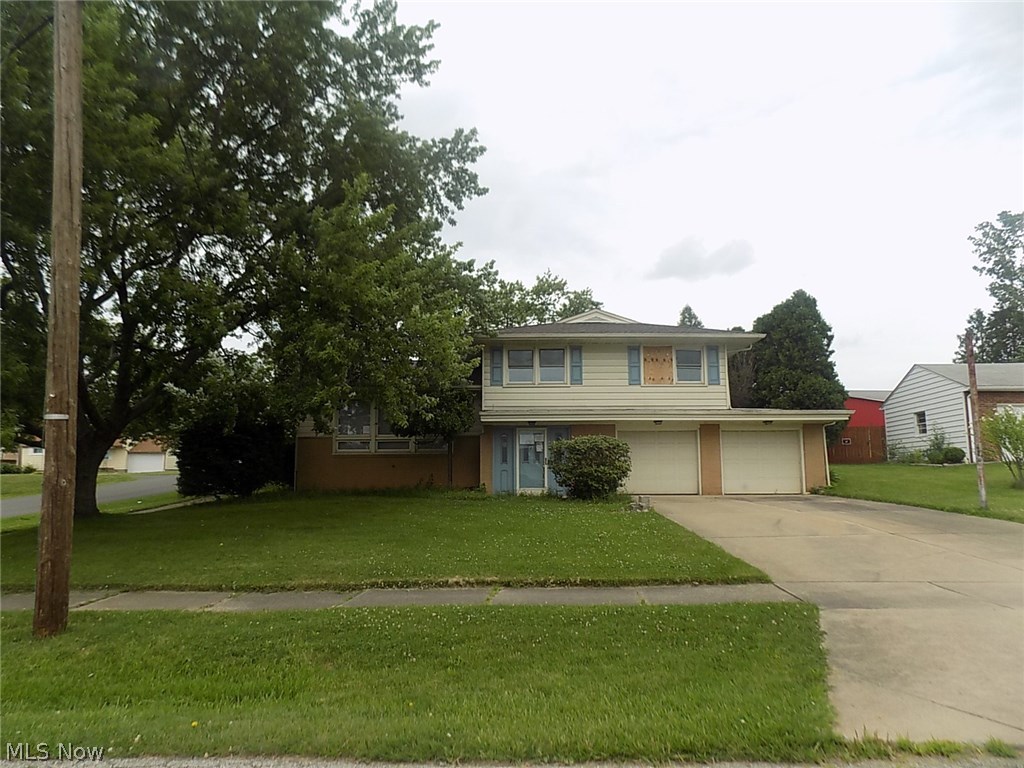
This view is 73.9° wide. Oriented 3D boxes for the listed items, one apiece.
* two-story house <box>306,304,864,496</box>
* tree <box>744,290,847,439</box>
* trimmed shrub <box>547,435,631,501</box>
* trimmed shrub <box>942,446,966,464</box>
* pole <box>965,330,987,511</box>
[{"bbox_3d":[1.654,0.806,27.025,19.000,6.900,9.500,0,-8,1],"label":"two-story house"},{"bbox_3d":[14.013,-0.271,33.513,4.900,8.800,4.800,0,-7,0],"label":"tree"},{"bbox_3d":[2.388,2.591,21.242,2.500,1.950,2.350,0,-7,0],"label":"trimmed shrub"},{"bbox_3d":[17.009,2.748,26.154,0.920,0.720,0.920,0,-7,0],"label":"trimmed shrub"},{"bbox_3d":[10.785,0.869,15.764,0.170,4.150,0.170,0,-7,0],"label":"pole"}]

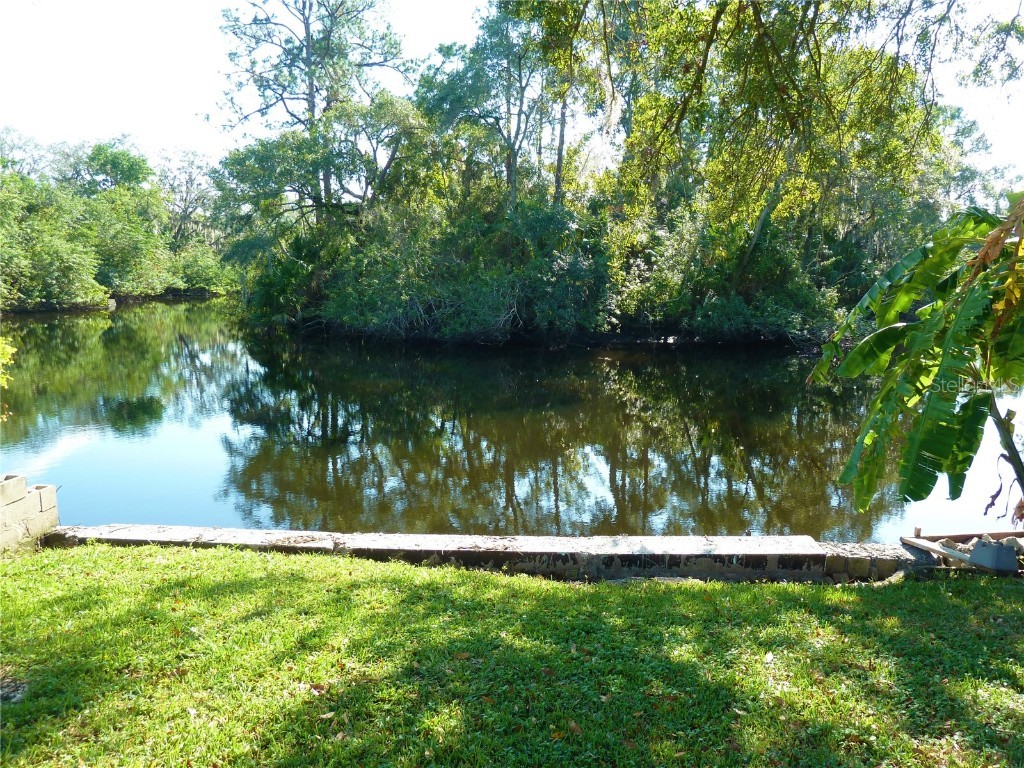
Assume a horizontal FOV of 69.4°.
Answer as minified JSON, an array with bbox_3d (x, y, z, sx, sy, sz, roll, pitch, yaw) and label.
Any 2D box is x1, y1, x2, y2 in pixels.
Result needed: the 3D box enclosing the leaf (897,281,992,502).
[{"bbox_3d":[3.100,0.054,5.300,0.600,1.520,0.500,4,9,28],"label":"leaf"}]

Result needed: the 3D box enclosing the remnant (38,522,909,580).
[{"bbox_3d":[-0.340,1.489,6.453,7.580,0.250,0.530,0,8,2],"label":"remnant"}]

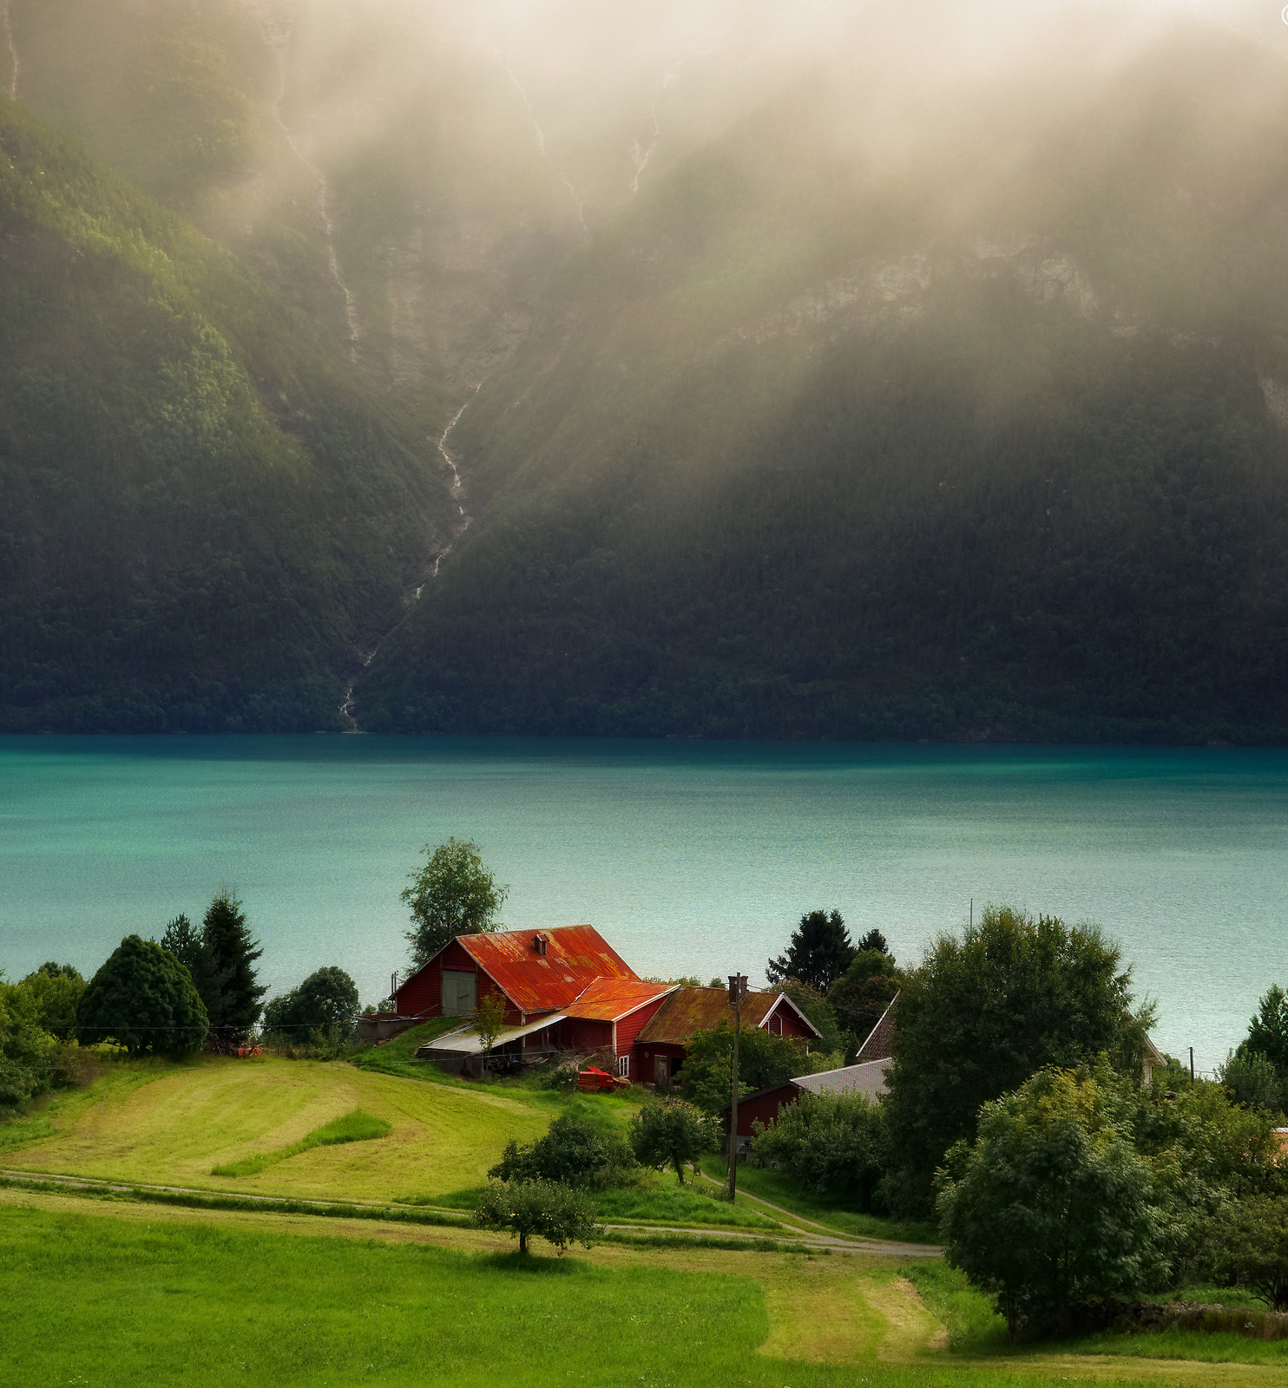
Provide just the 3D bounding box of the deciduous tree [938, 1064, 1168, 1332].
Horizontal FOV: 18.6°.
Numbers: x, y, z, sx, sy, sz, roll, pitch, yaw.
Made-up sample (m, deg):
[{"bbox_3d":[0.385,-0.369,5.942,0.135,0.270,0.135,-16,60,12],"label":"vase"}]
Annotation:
[{"bbox_3d":[14.668,18.117,141.000,8.282,9.744,7.868,0,2,0],"label":"deciduous tree"}]

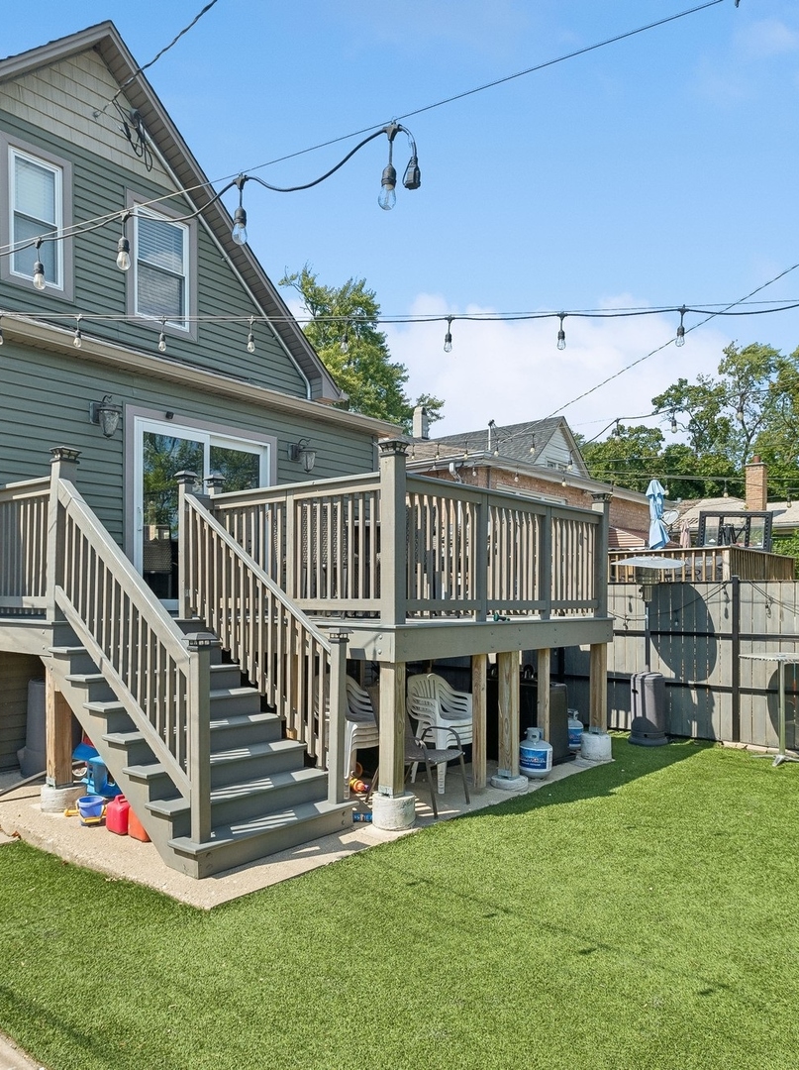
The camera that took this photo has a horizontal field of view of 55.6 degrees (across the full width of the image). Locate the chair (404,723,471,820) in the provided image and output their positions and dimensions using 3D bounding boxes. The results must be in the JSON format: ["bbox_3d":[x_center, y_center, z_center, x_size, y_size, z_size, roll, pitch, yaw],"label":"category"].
[{"bbox_3d":[0.135,1.683,6.030,0.700,0.900,0.580,-2,-3,39],"label":"chair"}]

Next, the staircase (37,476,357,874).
[{"bbox_3d":[-1.478,0.800,5.500,1.950,2.550,1.360,-2,-3,39],"label":"staircase"}]

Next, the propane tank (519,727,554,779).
[{"bbox_3d":[1.254,1.995,6.950,0.310,0.460,0.310,0,-3,10],"label":"propane tank"}]

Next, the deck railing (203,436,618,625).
[{"bbox_3d":[0.271,0.110,7.450,2.120,1.280,3.600,-2,-3,39],"label":"deck railing"}]

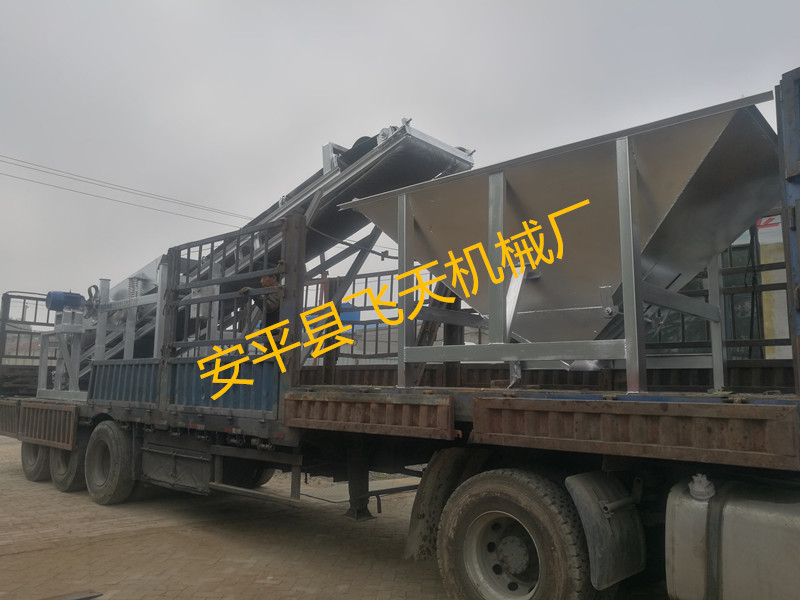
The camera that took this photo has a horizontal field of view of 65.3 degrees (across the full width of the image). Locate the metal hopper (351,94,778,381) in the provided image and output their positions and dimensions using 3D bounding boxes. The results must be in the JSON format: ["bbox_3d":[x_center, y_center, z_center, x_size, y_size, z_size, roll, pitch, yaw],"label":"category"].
[{"bbox_3d":[1.286,-0.092,4.936,3.363,1.583,1.779,-6,-10,42],"label":"metal hopper"}]

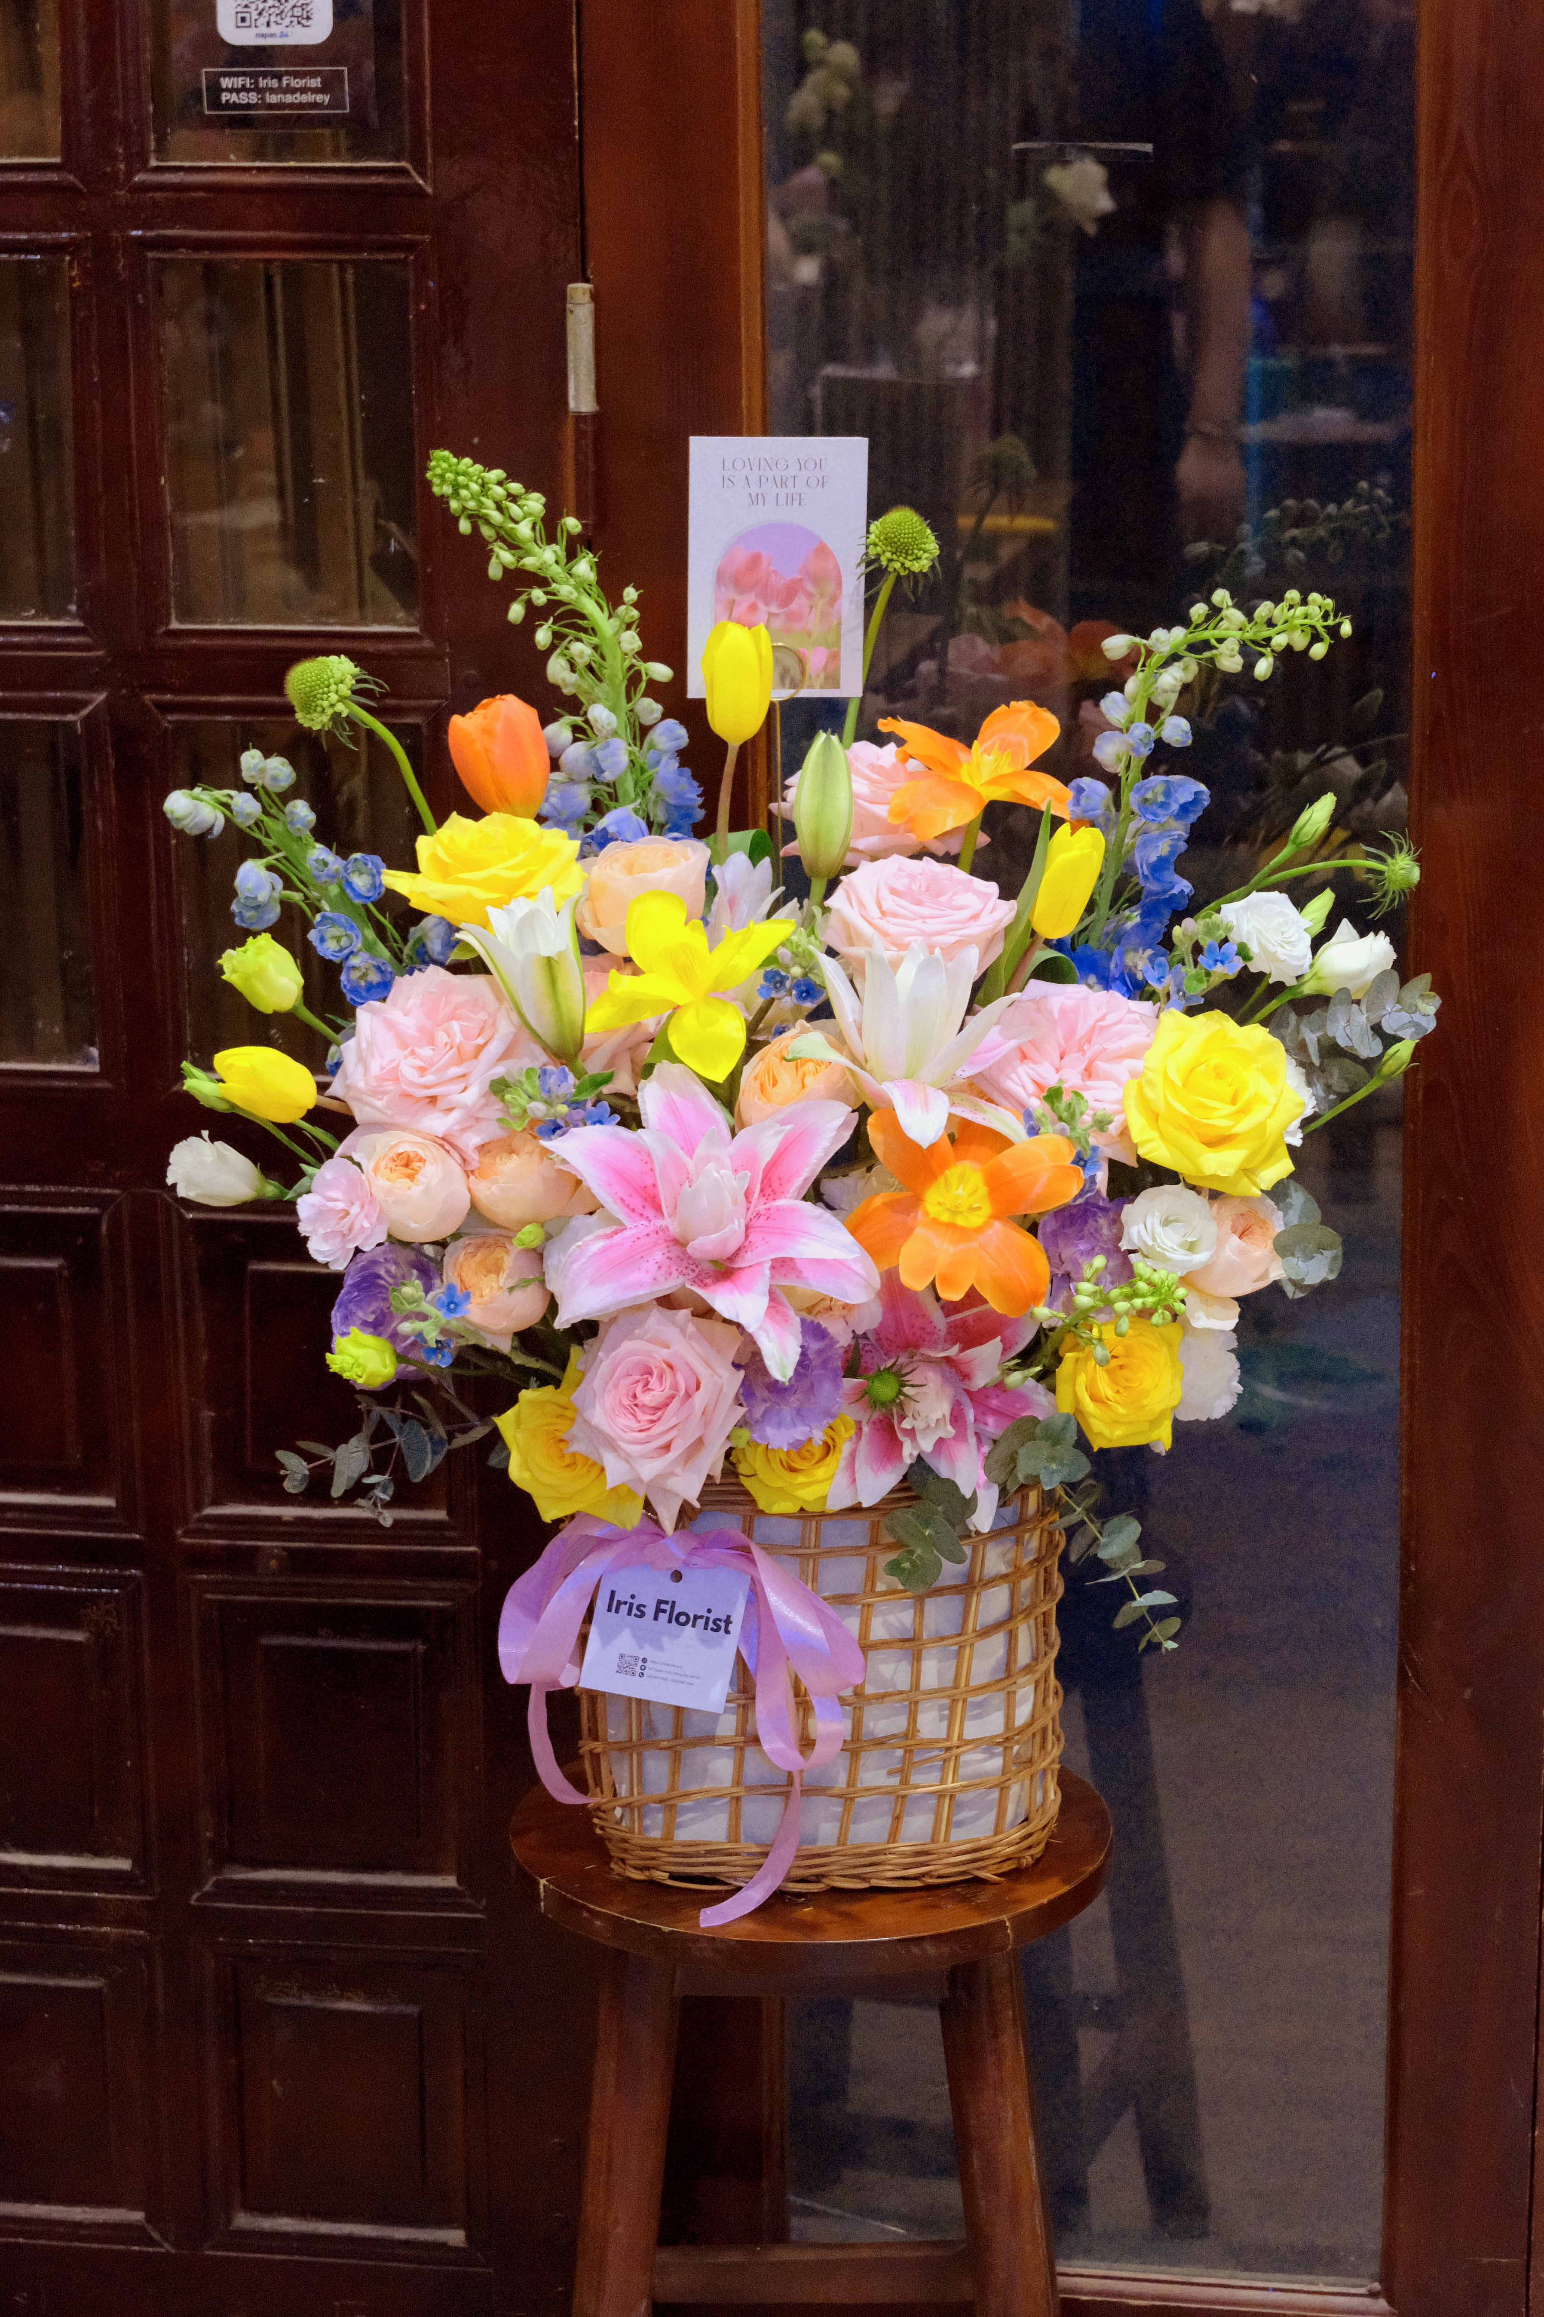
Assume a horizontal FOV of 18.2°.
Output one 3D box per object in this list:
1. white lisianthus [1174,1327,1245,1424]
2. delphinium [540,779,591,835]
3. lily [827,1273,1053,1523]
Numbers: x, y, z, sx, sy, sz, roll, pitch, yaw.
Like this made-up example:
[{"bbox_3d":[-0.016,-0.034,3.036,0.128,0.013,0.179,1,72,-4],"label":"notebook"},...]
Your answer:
[{"bbox_3d":[0.218,0.109,2.450,0.045,0.050,0.042,-6,3,-24],"label":"white lisianthus"},{"bbox_3d":[-0.108,-0.183,2.520,0.028,0.030,0.027,2,-5,12],"label":"delphinium"},{"bbox_3d":[0.087,0.124,2.497,0.120,0.130,0.080,-3,9,-10],"label":"lily"}]

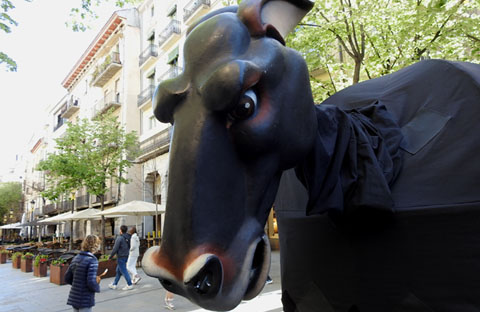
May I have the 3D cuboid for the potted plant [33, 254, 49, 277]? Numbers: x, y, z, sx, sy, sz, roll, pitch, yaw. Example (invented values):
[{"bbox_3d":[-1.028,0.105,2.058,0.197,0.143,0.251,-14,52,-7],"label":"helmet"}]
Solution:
[{"bbox_3d":[-7.975,4.376,13.347,0.420,0.870,0.500,4,-13,-34],"label":"potted plant"}]

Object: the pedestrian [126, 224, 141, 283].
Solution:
[{"bbox_3d":[-3.317,3.104,10.378,0.580,1.690,0.480,-10,-13,31],"label":"pedestrian"}]

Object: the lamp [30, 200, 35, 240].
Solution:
[{"bbox_3d":[-15.997,5.574,25.724,0.450,4.200,0.450,7,-15,-41],"label":"lamp"}]

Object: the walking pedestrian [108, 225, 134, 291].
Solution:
[{"bbox_3d":[-3.429,2.933,9.604,0.680,1.740,0.520,-10,-13,31],"label":"walking pedestrian"}]

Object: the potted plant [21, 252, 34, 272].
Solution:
[{"bbox_3d":[-9.757,4.868,15.326,0.420,0.870,0.500,4,-13,-34],"label":"potted plant"}]

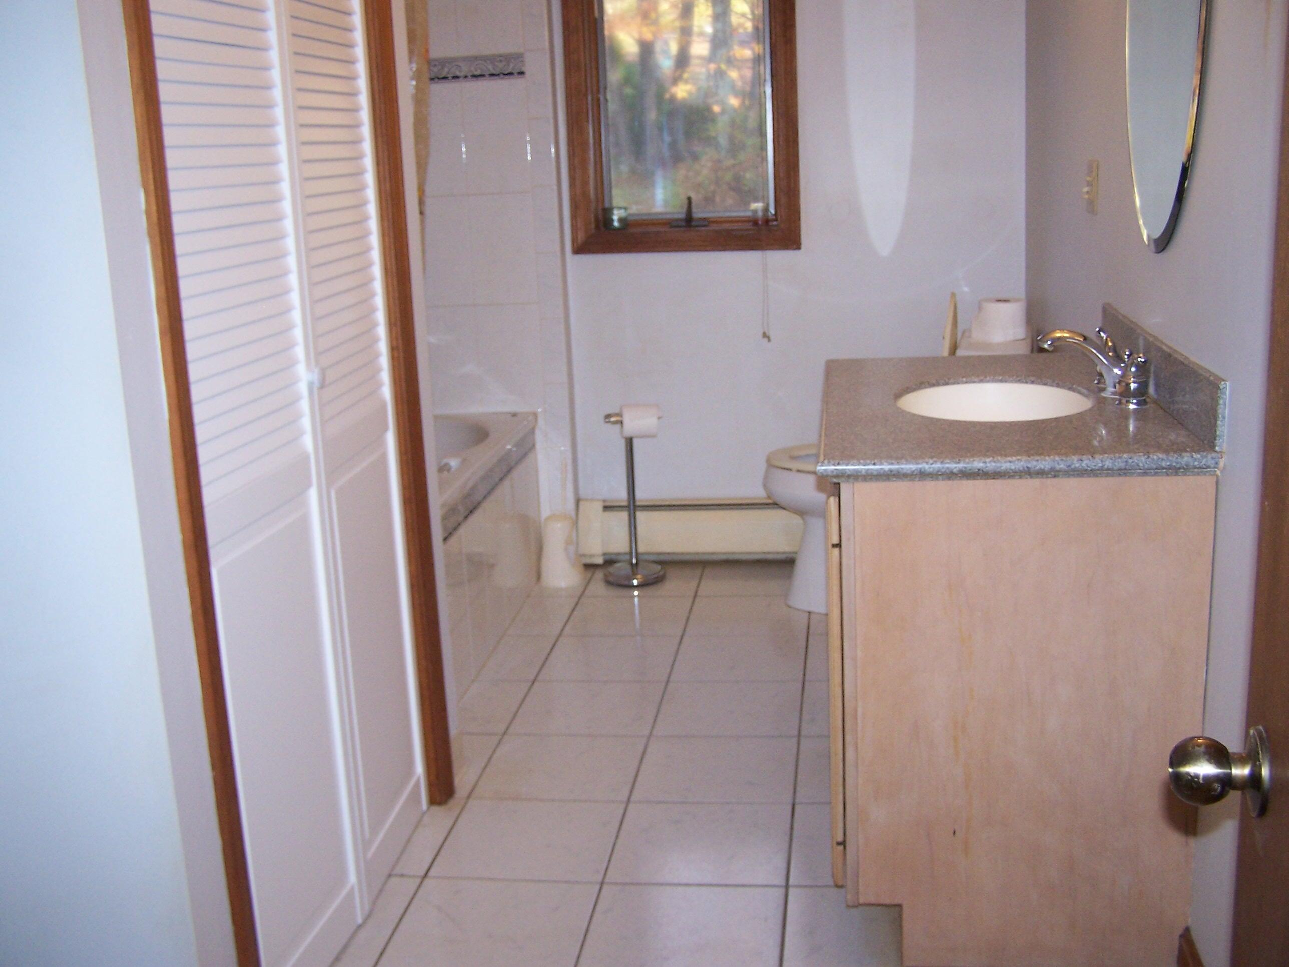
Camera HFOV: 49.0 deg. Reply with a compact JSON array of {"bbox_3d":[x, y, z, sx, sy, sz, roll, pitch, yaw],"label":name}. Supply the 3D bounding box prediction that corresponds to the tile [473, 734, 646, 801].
[{"bbox_3d":[-0.166,0.587,2.924,0.316,0.010,0.316,-1,13,8],"label":"tile"}]

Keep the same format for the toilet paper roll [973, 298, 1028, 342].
[{"bbox_3d":[0.931,-0.428,3.719,0.130,0.103,0.130,-1,13,8],"label":"toilet paper roll"}]

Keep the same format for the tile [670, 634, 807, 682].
[{"bbox_3d":[0.243,0.448,3.594,0.327,0.010,0.327,-1,13,8],"label":"tile"}]

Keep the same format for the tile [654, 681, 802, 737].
[{"bbox_3d":[0.192,0.509,3.187,0.316,0.010,0.316,-1,13,8],"label":"tile"}]

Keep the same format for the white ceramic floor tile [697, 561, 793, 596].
[{"bbox_3d":[0.331,0.296,4.230,0.327,0.010,0.327,-1,13,8],"label":"white ceramic floor tile"}]

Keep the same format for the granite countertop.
[{"bbox_3d":[0.615,-0.139,2.576,0.576,0.032,1.046,-1,13,8],"label":"granite countertop"}]

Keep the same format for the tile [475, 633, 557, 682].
[{"bbox_3d":[-0.324,0.457,3.674,0.152,0.010,0.327,-1,13,8],"label":"tile"}]

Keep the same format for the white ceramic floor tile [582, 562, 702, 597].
[{"bbox_3d":[0.003,0.293,4.154,0.316,0.010,0.316,-1,13,8],"label":"white ceramic floor tile"}]

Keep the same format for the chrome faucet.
[{"bbox_3d":[0.804,-0.221,2.548,0.180,0.122,0.270,-1,13,8],"label":"chrome faucet"}]

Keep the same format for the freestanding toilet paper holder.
[{"bbox_3d":[-0.033,0.035,4.154,0.185,0.495,0.180,-1,13,8],"label":"freestanding toilet paper holder"}]

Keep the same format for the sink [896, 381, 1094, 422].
[{"bbox_3d":[0.600,-0.061,2.437,0.365,0.160,0.460,-1,13,8],"label":"sink"}]

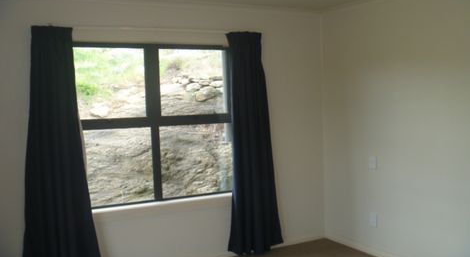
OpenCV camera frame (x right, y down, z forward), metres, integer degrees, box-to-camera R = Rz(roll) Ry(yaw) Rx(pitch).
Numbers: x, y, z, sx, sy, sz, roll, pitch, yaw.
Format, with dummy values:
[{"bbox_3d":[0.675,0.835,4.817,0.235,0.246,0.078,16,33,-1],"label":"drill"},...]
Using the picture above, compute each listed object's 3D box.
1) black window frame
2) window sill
[{"bbox_3d":[-0.707,-0.047,4.119,1.540,1.415,0.090,-4,4,-28],"label":"black window frame"},{"bbox_3d":[-0.653,0.696,4.115,1.490,0.110,0.115,-4,4,-28],"label":"window sill"}]

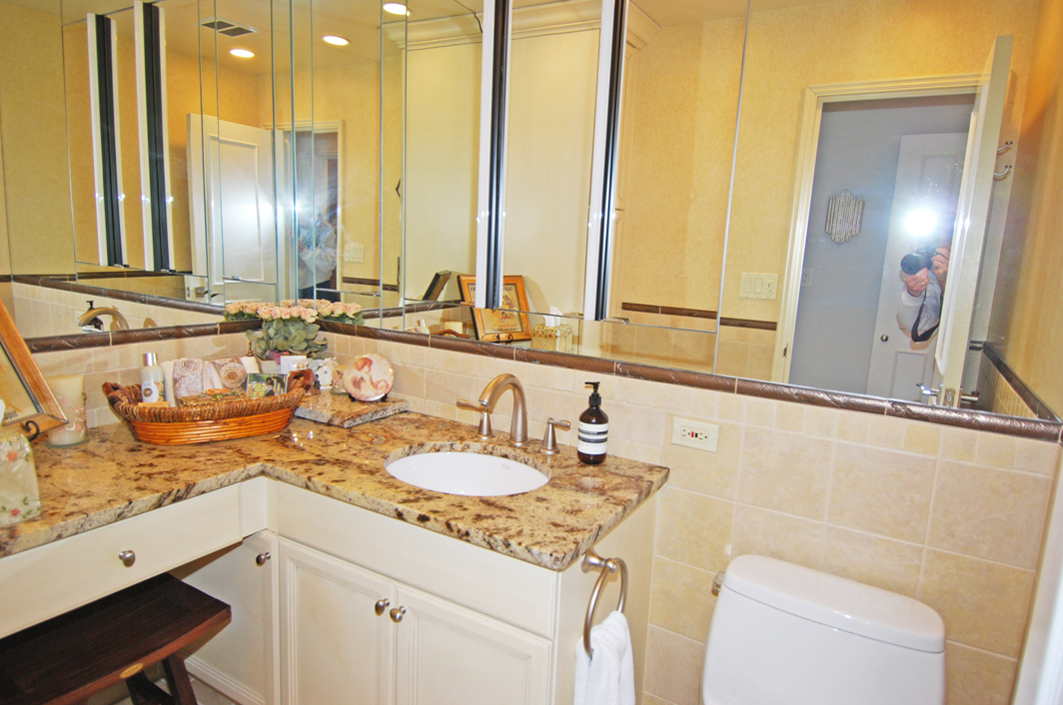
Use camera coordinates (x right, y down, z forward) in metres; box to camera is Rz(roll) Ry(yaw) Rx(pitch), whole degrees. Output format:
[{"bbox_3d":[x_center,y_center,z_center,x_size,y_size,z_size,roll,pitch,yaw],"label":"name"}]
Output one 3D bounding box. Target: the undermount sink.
[{"bbox_3d":[-0.165,0.380,1.565,0.465,0.160,0.390,8,10,30],"label":"undermount sink"}]

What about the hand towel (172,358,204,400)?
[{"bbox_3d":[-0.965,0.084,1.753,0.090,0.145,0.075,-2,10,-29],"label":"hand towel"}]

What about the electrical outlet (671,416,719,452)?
[{"bbox_3d":[0.410,0.208,1.557,0.114,0.070,0.010,8,10,30],"label":"electrical outlet"}]

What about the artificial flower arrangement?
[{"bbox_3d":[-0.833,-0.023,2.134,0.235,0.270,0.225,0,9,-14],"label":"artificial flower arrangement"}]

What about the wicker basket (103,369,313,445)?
[{"bbox_3d":[-0.895,0.140,1.762,0.530,0.158,0.290,-2,10,-29],"label":"wicker basket"}]

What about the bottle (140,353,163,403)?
[{"bbox_3d":[-1.022,0.095,1.676,0.054,0.185,0.052,1,9,-13],"label":"bottle"}]

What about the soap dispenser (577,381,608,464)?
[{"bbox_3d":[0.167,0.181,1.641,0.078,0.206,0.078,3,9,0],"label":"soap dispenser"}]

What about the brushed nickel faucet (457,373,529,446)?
[{"bbox_3d":[-0.157,0.150,1.741,0.250,0.210,0.230,8,10,30],"label":"brushed nickel faucet"}]

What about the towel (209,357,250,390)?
[{"bbox_3d":[-0.880,0.069,1.810,0.115,0.125,0.075,-2,10,-29],"label":"towel"}]

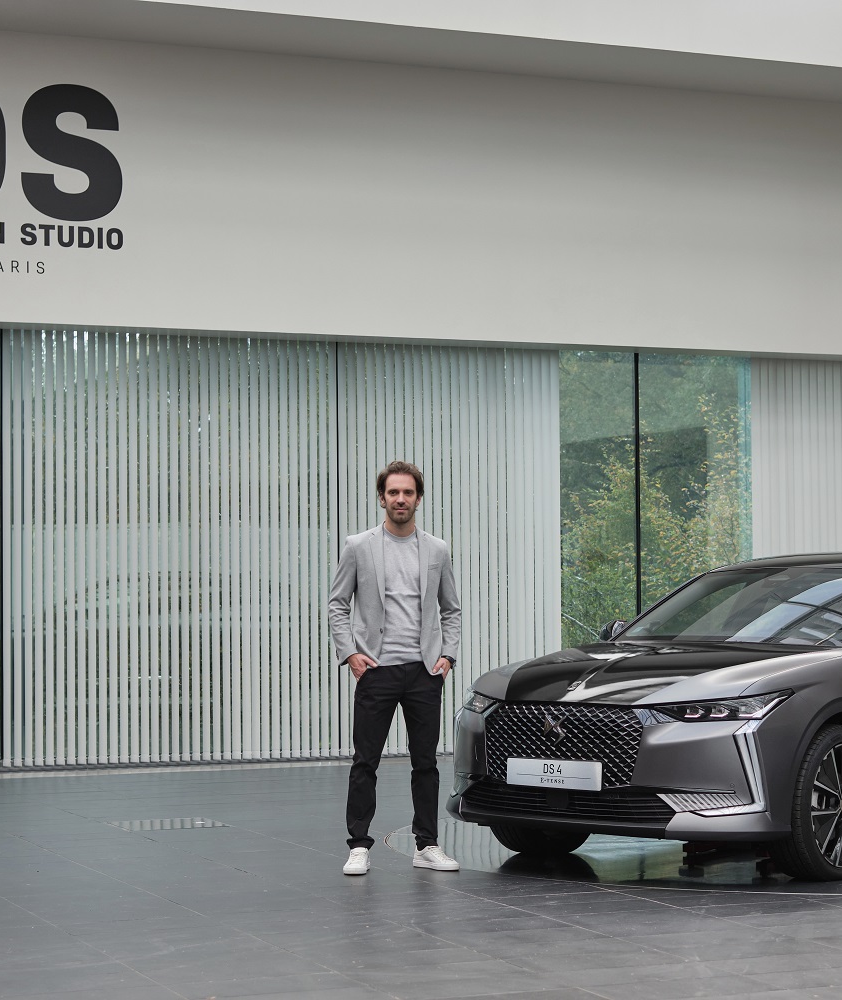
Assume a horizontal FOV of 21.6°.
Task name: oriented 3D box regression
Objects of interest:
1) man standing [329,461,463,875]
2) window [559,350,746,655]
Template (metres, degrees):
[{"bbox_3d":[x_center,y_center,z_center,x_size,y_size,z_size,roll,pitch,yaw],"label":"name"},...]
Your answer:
[{"bbox_3d":[-0.122,0.761,10.144,0.620,1.858,0.370,0,-3,-3],"label":"man standing"},{"bbox_3d":[1.952,0.389,18.287,1.842,3.221,0.120,1,-3,-23],"label":"window"}]

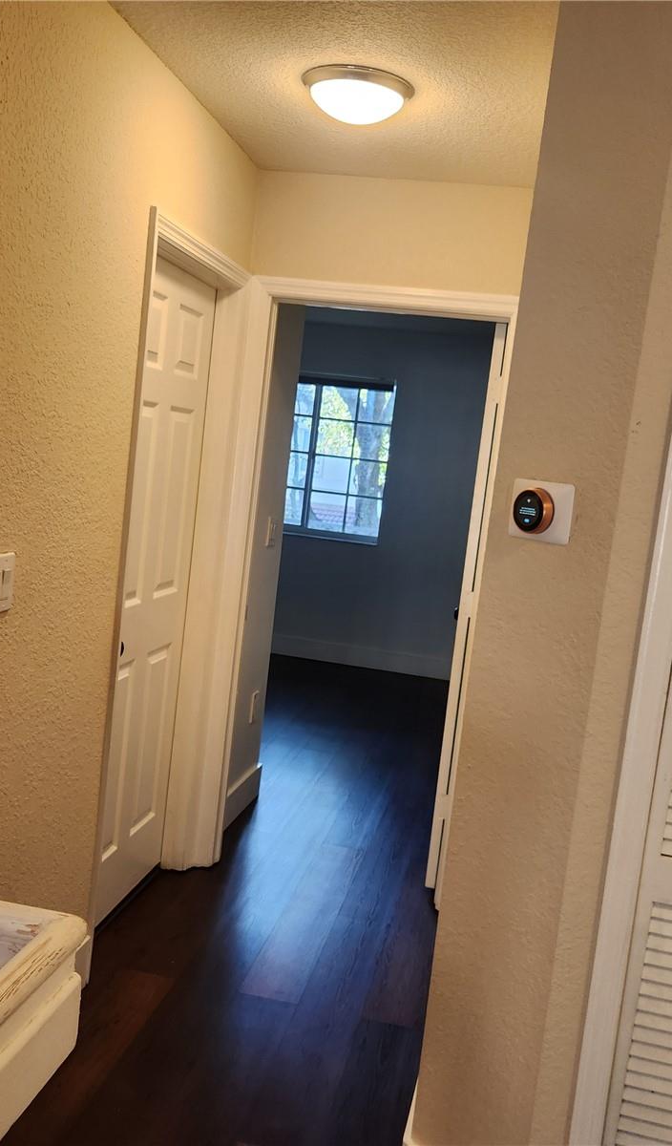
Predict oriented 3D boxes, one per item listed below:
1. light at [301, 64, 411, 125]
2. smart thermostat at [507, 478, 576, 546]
[{"bbox_3d":[0.052,-1.167,2.524,0.284,0.090,0.284,8,7,10],"label":"light"},{"bbox_3d":[0.358,-0.112,1.834,0.033,0.107,0.150,1,9,-35],"label":"smart thermostat"}]

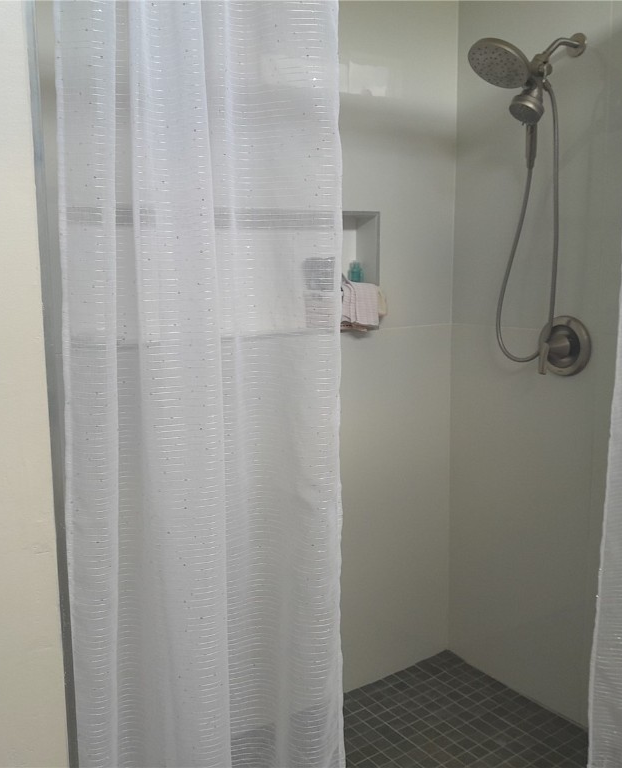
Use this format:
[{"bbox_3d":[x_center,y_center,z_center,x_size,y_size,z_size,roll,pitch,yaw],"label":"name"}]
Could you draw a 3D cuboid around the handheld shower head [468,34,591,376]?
[{"bbox_3d":[0.578,-0.470,2.171,0.399,0.958,0.185,-8,12,-34],"label":"handheld shower head"}]

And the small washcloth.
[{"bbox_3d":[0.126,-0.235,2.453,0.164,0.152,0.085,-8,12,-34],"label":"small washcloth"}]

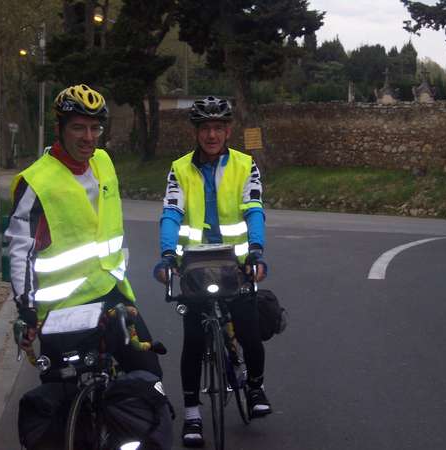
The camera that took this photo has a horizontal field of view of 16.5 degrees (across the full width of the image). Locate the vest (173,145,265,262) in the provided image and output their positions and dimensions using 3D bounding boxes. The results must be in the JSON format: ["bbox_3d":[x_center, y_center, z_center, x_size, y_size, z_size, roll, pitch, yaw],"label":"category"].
[{"bbox_3d":[-0.052,-0.097,7.650,0.440,0.590,0.300,0,9,2],"label":"vest"}]

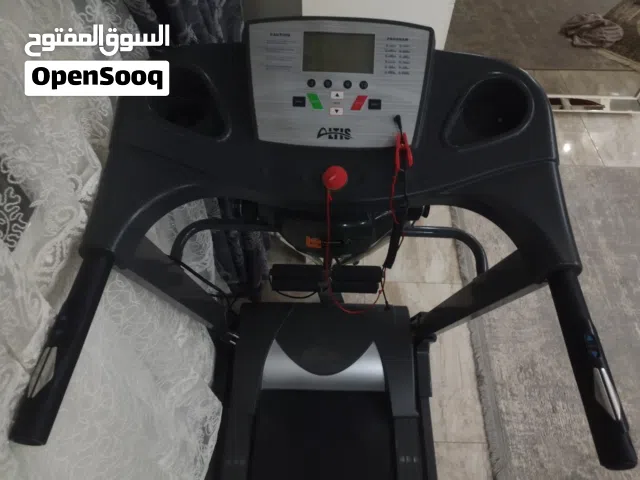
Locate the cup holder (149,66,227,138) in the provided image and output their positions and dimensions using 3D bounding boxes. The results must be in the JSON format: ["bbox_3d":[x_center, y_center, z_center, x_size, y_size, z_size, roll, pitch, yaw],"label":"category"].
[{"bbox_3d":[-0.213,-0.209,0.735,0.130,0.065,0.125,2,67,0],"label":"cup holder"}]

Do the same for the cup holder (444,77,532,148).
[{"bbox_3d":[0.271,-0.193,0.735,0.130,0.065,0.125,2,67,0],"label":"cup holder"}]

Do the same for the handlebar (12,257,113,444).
[{"bbox_3d":[-0.312,0.121,0.549,0.038,0.039,0.235,3,57,0],"label":"handlebar"}]

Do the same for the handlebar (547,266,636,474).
[{"bbox_3d":[0.332,0.146,0.551,0.038,0.039,0.235,3,57,0],"label":"handlebar"}]

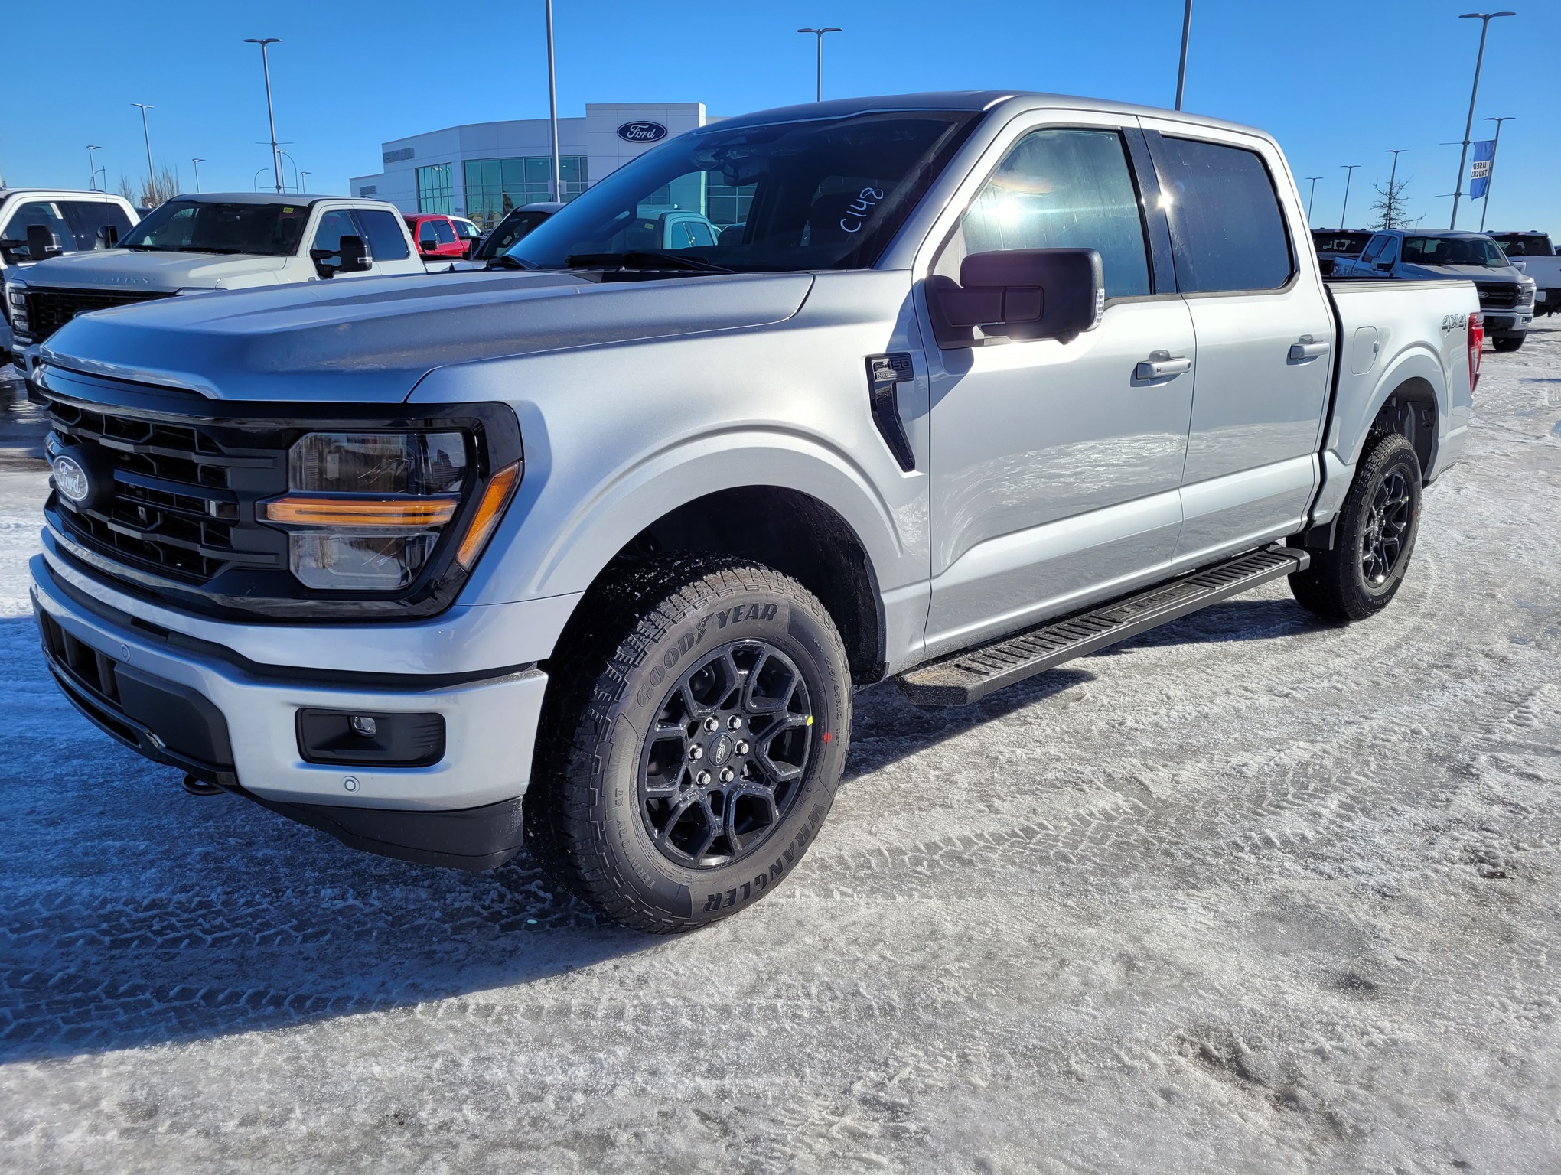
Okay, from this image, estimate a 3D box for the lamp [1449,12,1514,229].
[{"bbox_3d":[21.482,-13.018,36.996,1.500,9.170,0.350,4,15,14],"label":"lamp"}]

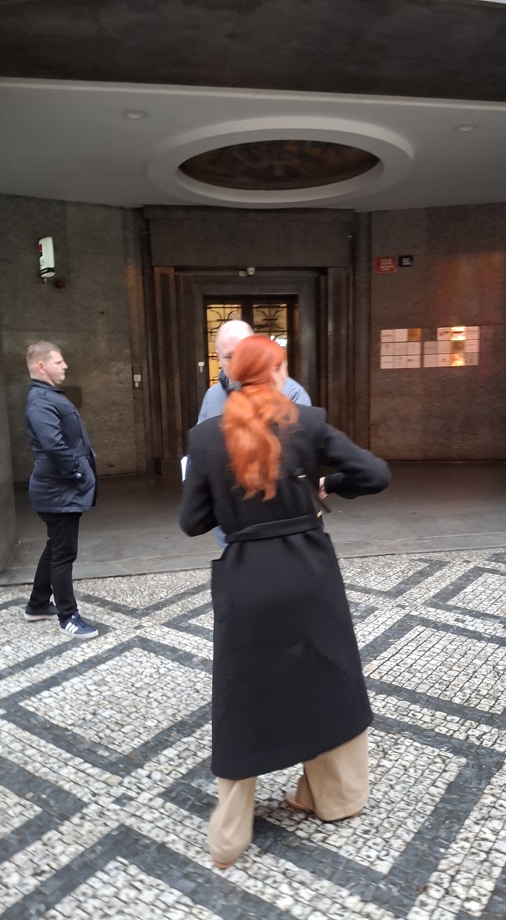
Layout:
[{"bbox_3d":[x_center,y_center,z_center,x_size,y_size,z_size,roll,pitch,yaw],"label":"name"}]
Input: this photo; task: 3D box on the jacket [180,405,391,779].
[{"bbox_3d":[0.110,0.416,2.232,0.620,1.210,0.440,-4,9,-18],"label":"jacket"}]

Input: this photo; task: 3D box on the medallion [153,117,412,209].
[{"bbox_3d":[0.330,-3.511,8.035,3.150,0.200,3.250,0,8,8],"label":"medallion"}]

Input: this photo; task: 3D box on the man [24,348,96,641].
[{"bbox_3d":[-1.166,0.173,4.132,0.480,1.780,0.560,-1,8,2],"label":"man"}]

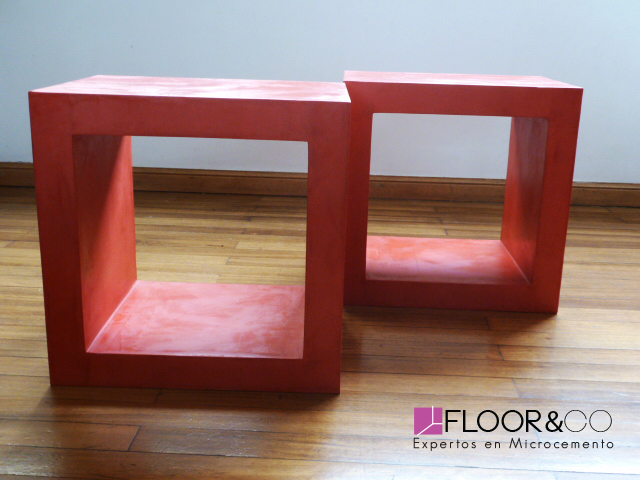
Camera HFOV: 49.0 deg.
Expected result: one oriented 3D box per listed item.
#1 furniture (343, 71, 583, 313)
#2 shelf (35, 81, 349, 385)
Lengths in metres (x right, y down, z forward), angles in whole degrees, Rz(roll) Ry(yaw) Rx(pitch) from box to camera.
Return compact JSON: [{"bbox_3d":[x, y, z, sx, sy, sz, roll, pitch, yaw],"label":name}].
[{"bbox_3d":[0.270,-0.120,1.526,0.449,0.450,0.320,2,17,2],"label":"furniture"},{"bbox_3d":[-0.187,-0.029,1.183,0.449,0.450,0.320,2,17,0],"label":"shelf"}]

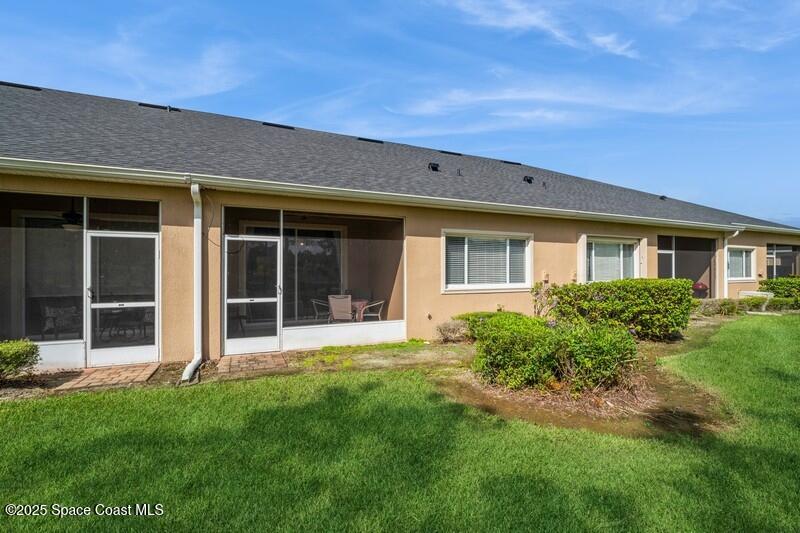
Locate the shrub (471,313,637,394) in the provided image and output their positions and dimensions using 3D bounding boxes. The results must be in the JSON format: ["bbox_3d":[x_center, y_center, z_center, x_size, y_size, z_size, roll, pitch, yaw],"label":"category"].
[{"bbox_3d":[2.340,1.165,5.080,2.050,0.800,1.300,0,0,-22],"label":"shrub"}]

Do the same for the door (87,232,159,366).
[{"bbox_3d":[-4.280,0.510,5.153,0.910,2.030,0.050,0,0,-22],"label":"door"}]

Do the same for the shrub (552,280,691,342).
[{"bbox_3d":[5.100,0.940,7.650,3.250,1.220,1.050,0,0,-22],"label":"shrub"}]

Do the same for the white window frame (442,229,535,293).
[{"bbox_3d":[2.130,-0.110,7.770,2.600,1.430,0.120,0,0,-22],"label":"white window frame"}]

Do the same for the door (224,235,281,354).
[{"bbox_3d":[-2.568,0.497,5.852,0.900,2.030,0.050,0,0,-22],"label":"door"}]

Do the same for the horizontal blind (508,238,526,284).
[{"bbox_3d":[2.920,-0.150,8.260,0.540,1.080,0.050,0,0,-22],"label":"horizontal blind"}]

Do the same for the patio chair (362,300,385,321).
[{"bbox_3d":[-0.620,1.070,7.800,0.580,0.850,0.560,0,0,-12],"label":"patio chair"}]

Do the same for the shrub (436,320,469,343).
[{"bbox_3d":[1.100,1.340,7.000,0.640,0.430,0.500,0,0,-22],"label":"shrub"}]

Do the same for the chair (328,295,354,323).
[{"bbox_3d":[-1.270,1.040,7.250,0.560,0.910,0.640,0,0,12],"label":"chair"}]

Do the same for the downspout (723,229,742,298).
[{"bbox_3d":[11.530,0.030,11.500,0.140,2.800,0.450,0,0,-22],"label":"downspout"}]

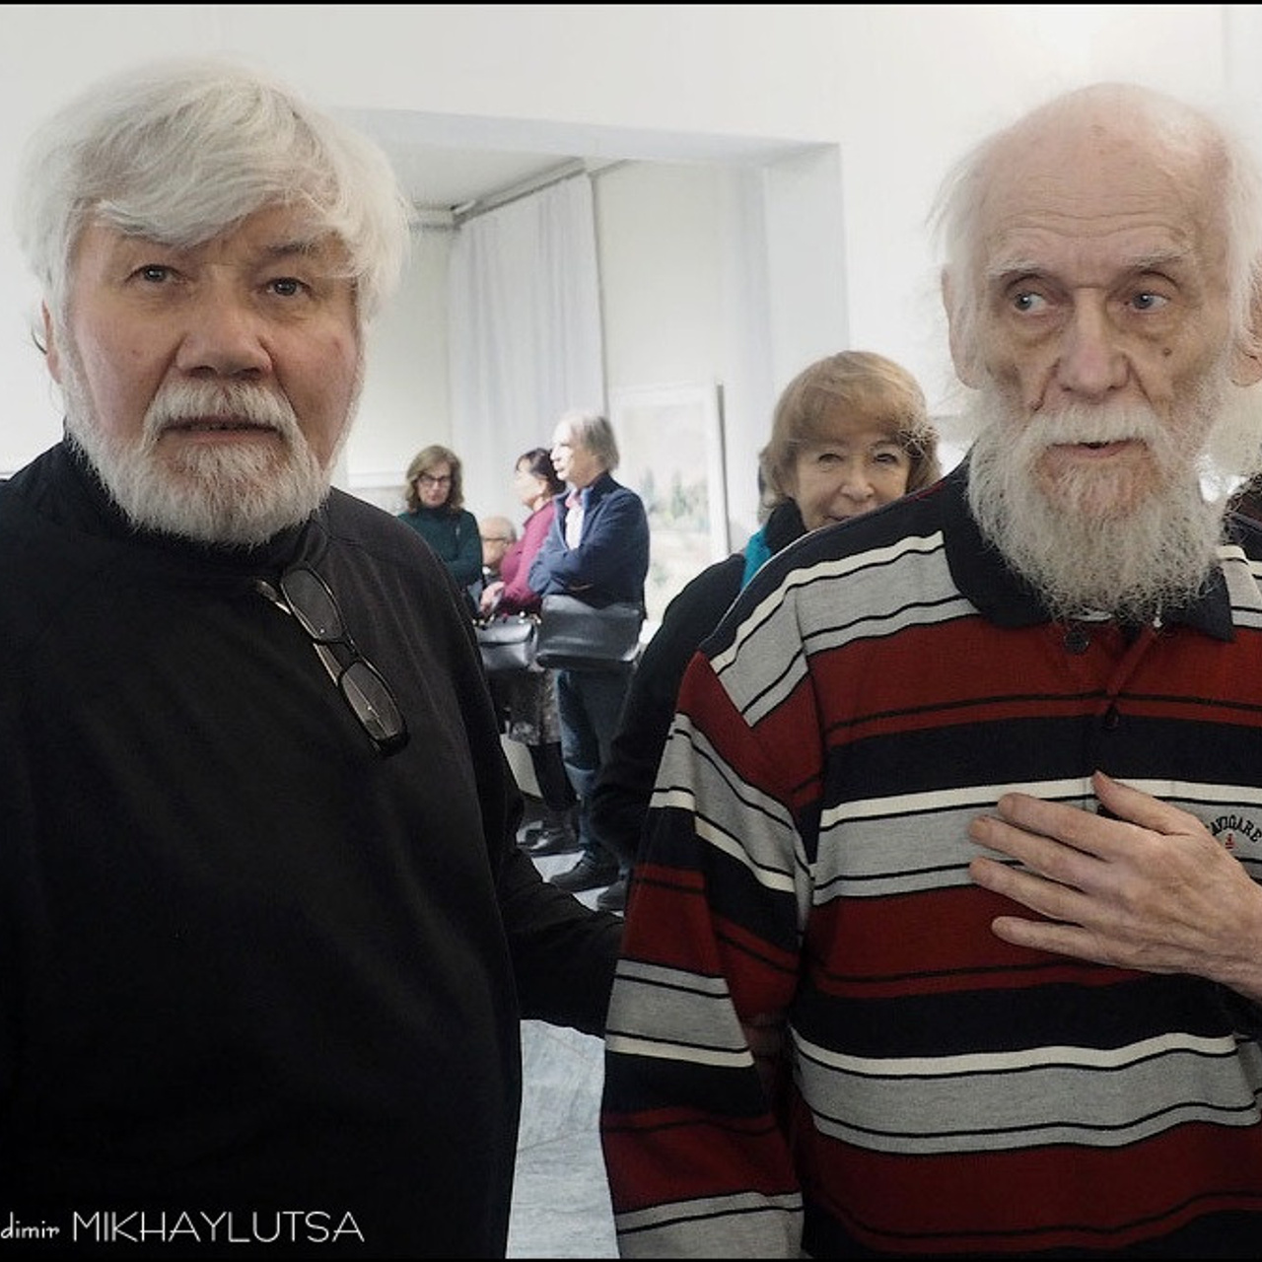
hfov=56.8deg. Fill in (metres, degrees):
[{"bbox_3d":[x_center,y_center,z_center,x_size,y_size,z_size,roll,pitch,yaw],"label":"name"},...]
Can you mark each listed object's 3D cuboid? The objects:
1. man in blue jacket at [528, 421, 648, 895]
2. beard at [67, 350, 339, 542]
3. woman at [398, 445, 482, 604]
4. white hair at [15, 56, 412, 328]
[{"bbox_3d":[-0.150,0.057,4.170,0.420,1.700,0.500,-8,7,-39],"label":"man in blue jacket"},{"bbox_3d":[-0.234,-0.100,0.660,0.155,0.115,0.115,-2,7,-22],"label":"beard"},{"bbox_3d":[-0.775,0.065,4.850,0.460,1.660,0.320,-4,6,-12],"label":"woman"},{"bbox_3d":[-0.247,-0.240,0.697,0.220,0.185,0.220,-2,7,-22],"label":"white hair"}]

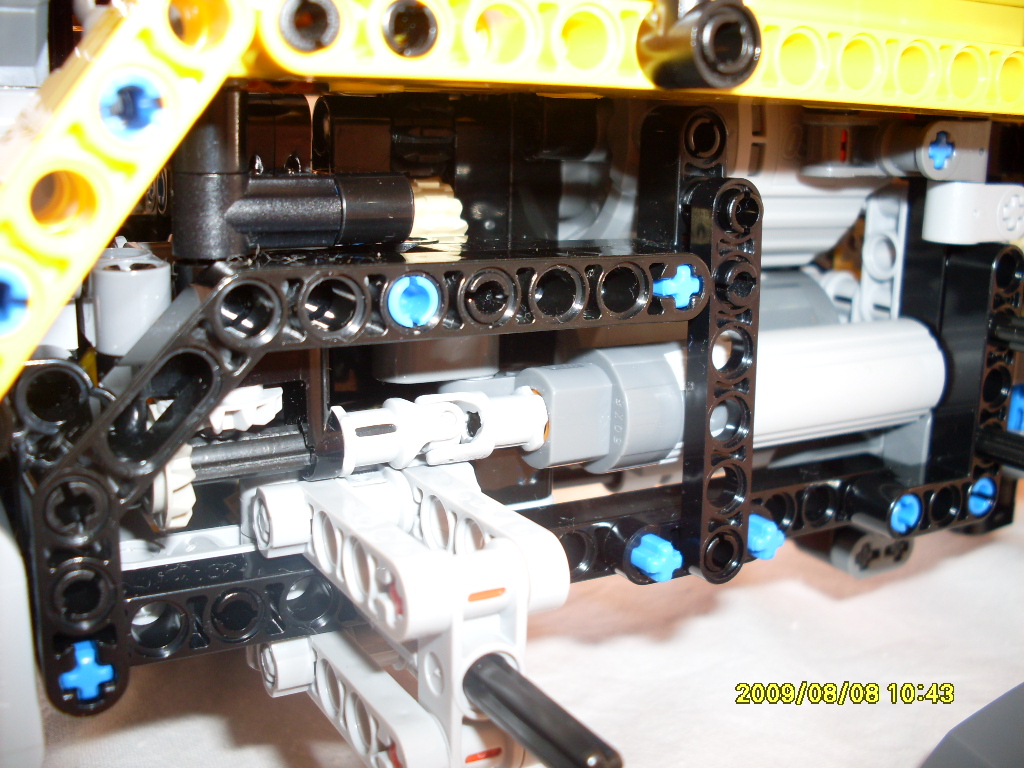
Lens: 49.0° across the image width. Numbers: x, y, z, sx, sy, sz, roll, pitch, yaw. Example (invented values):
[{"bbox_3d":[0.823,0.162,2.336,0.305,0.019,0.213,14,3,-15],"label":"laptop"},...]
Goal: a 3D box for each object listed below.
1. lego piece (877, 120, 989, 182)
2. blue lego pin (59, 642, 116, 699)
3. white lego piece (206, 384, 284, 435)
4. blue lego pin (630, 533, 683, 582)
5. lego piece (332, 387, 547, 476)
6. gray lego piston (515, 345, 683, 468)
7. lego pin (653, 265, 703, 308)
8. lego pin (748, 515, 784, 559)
[{"bbox_3d":[0.053,-0.030,0.143,0.015,0.007,0.008,-6,13,-29],"label":"lego piece"},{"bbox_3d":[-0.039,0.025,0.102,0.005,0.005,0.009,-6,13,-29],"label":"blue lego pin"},{"bbox_3d":[-0.028,0.002,0.112,0.012,0.005,0.012,-6,13,-29],"label":"white lego piece"},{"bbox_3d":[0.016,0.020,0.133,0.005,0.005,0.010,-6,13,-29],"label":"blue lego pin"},{"bbox_3d":[-0.008,0.005,0.124,0.024,0.008,0.008,-6,13,-29],"label":"lego piece"},{"bbox_3d":[0.010,0.004,0.134,0.018,0.015,0.015,-6,13,-29],"label":"gray lego piston"},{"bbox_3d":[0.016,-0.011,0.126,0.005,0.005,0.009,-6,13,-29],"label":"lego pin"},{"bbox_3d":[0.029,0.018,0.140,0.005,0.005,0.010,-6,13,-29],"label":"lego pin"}]

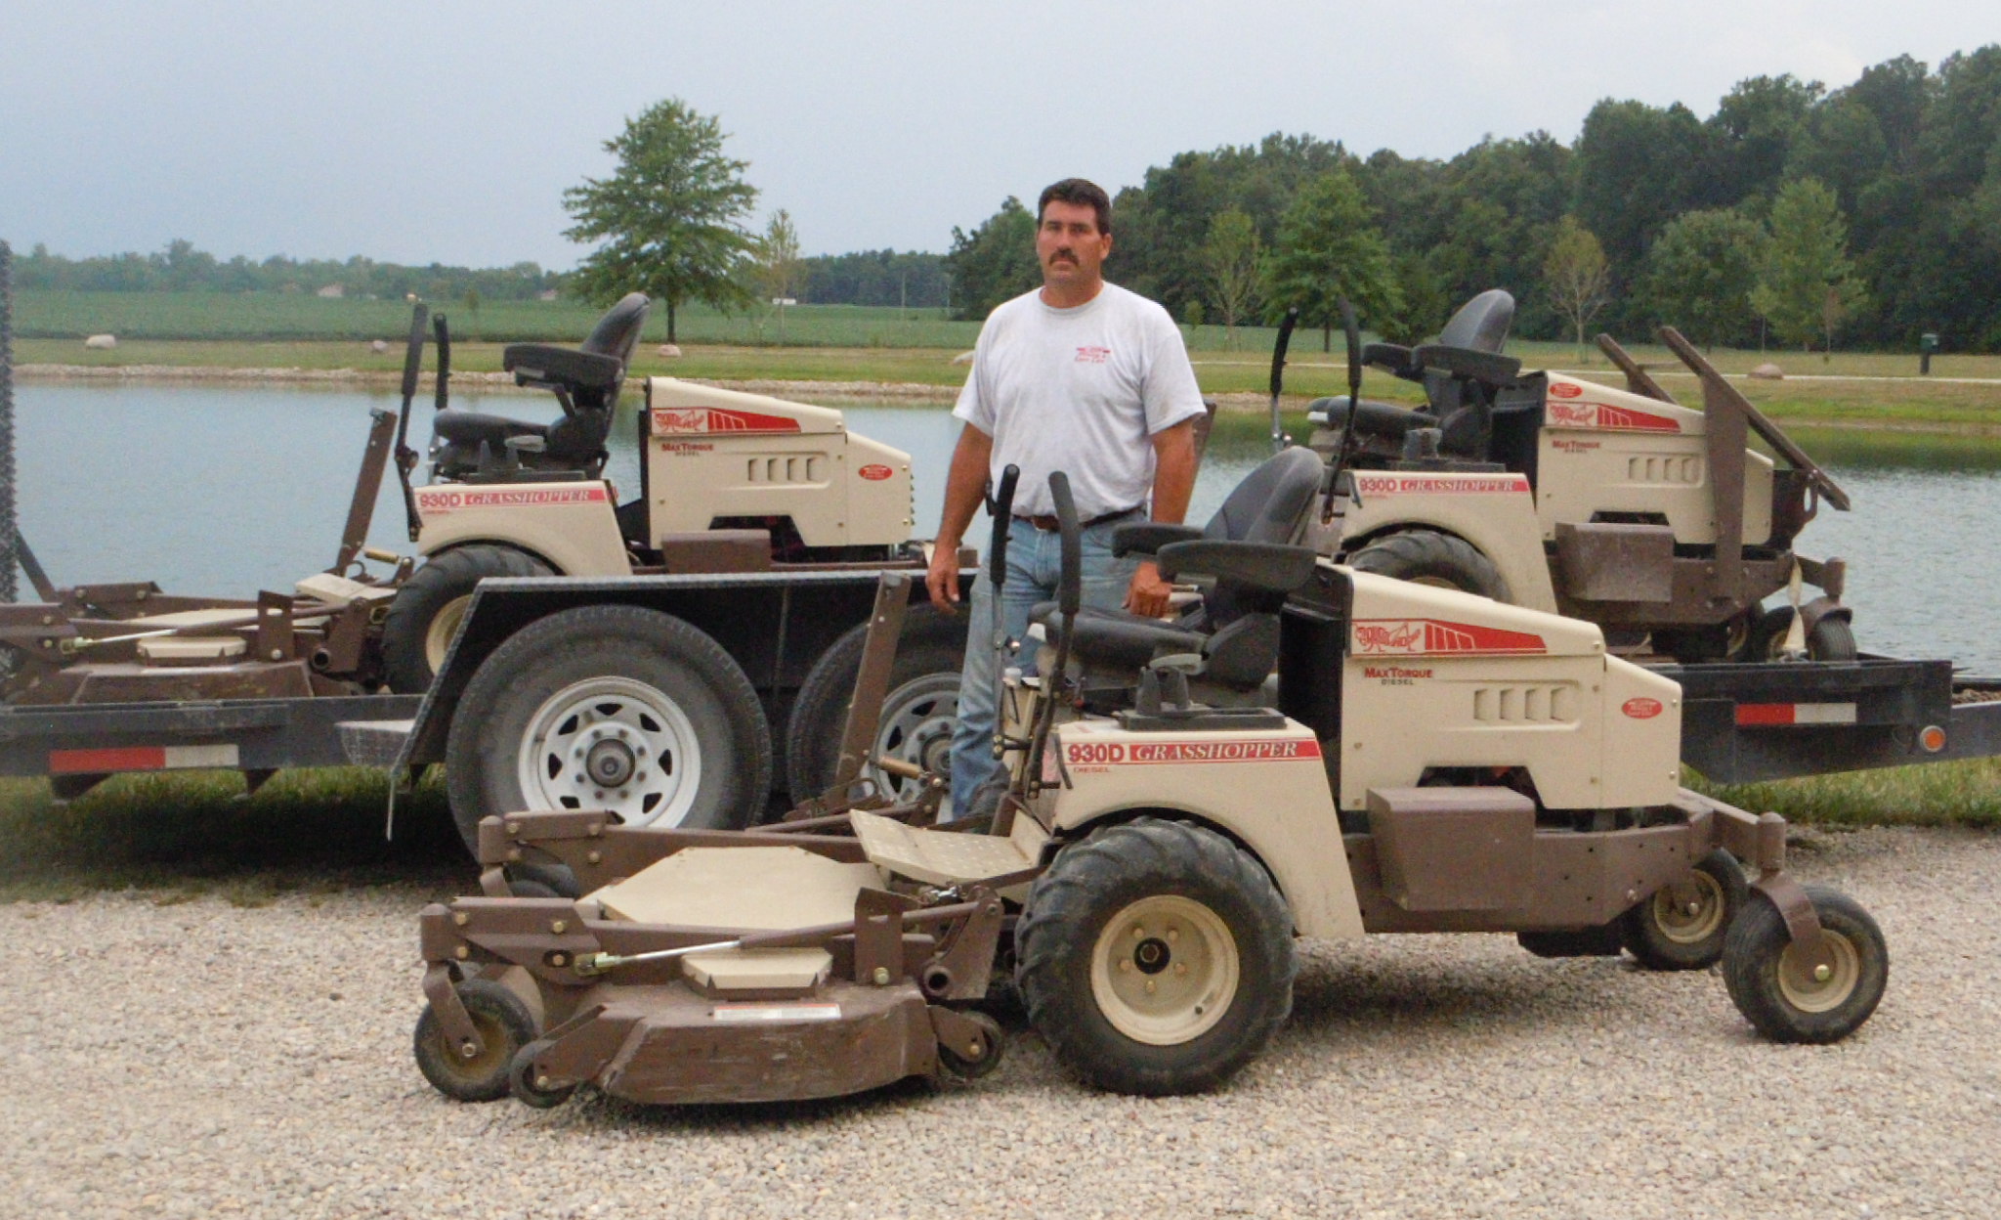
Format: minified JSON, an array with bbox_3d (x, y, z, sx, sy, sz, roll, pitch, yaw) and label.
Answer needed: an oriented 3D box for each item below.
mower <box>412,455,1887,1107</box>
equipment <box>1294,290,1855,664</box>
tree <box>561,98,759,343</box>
[{"bbox_3d":[0.324,0.260,5.572,3.020,1.220,1.450,-1,7,-9],"label":"mower"},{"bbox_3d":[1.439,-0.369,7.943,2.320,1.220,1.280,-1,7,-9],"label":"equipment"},{"bbox_3d":[-11.529,-13.142,88.000,6.700,8.300,6.700,0,7,0],"label":"tree"}]

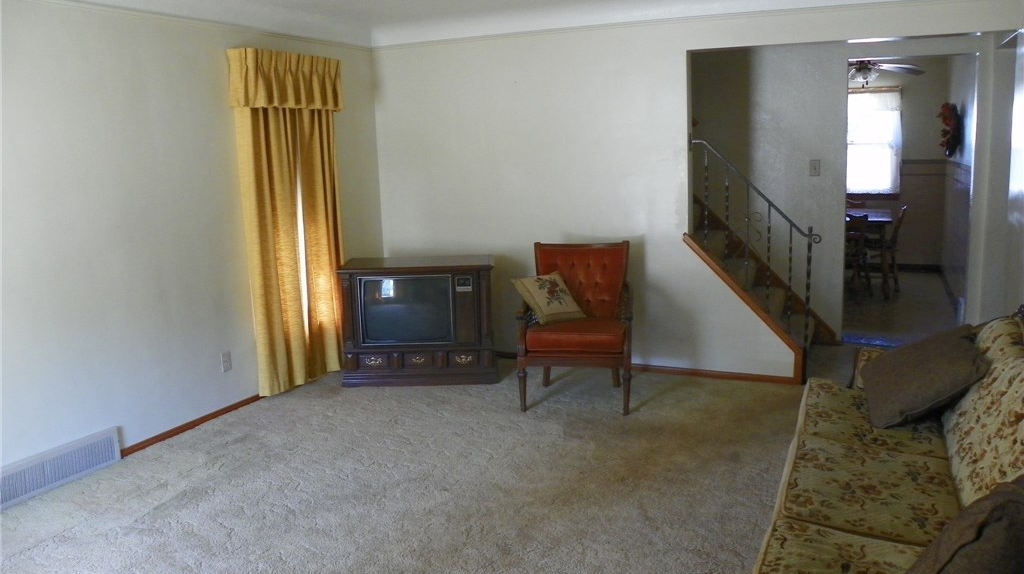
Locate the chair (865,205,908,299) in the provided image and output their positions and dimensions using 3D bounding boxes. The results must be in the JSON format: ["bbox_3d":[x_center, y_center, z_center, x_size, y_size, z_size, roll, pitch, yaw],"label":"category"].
[{"bbox_3d":[3.482,-0.350,7.343,0.490,0.860,0.450,4,12,31],"label":"chair"}]

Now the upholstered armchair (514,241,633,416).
[{"bbox_3d":[0.393,0.224,4.599,0.640,0.905,0.660,0,10,10],"label":"upholstered armchair"}]

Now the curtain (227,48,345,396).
[{"bbox_3d":[-1.377,-0.425,4.935,0.170,2.060,0.860,3,11,24],"label":"curtain"}]

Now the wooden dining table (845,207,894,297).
[{"bbox_3d":[3.357,-0.365,7.753,0.900,0.750,1.150,3,11,24],"label":"wooden dining table"}]

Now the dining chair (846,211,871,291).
[{"bbox_3d":[3.182,-0.320,7.340,0.450,0.830,0.490,3,11,24],"label":"dining chair"}]

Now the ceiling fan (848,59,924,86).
[{"bbox_3d":[3.220,-2.114,7.050,1.180,0.420,1.180,3,11,24],"label":"ceiling fan"}]

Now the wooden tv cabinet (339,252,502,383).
[{"bbox_3d":[-0.603,0.215,5.177,1.030,0.780,0.500,-2,10,1],"label":"wooden tv cabinet"}]

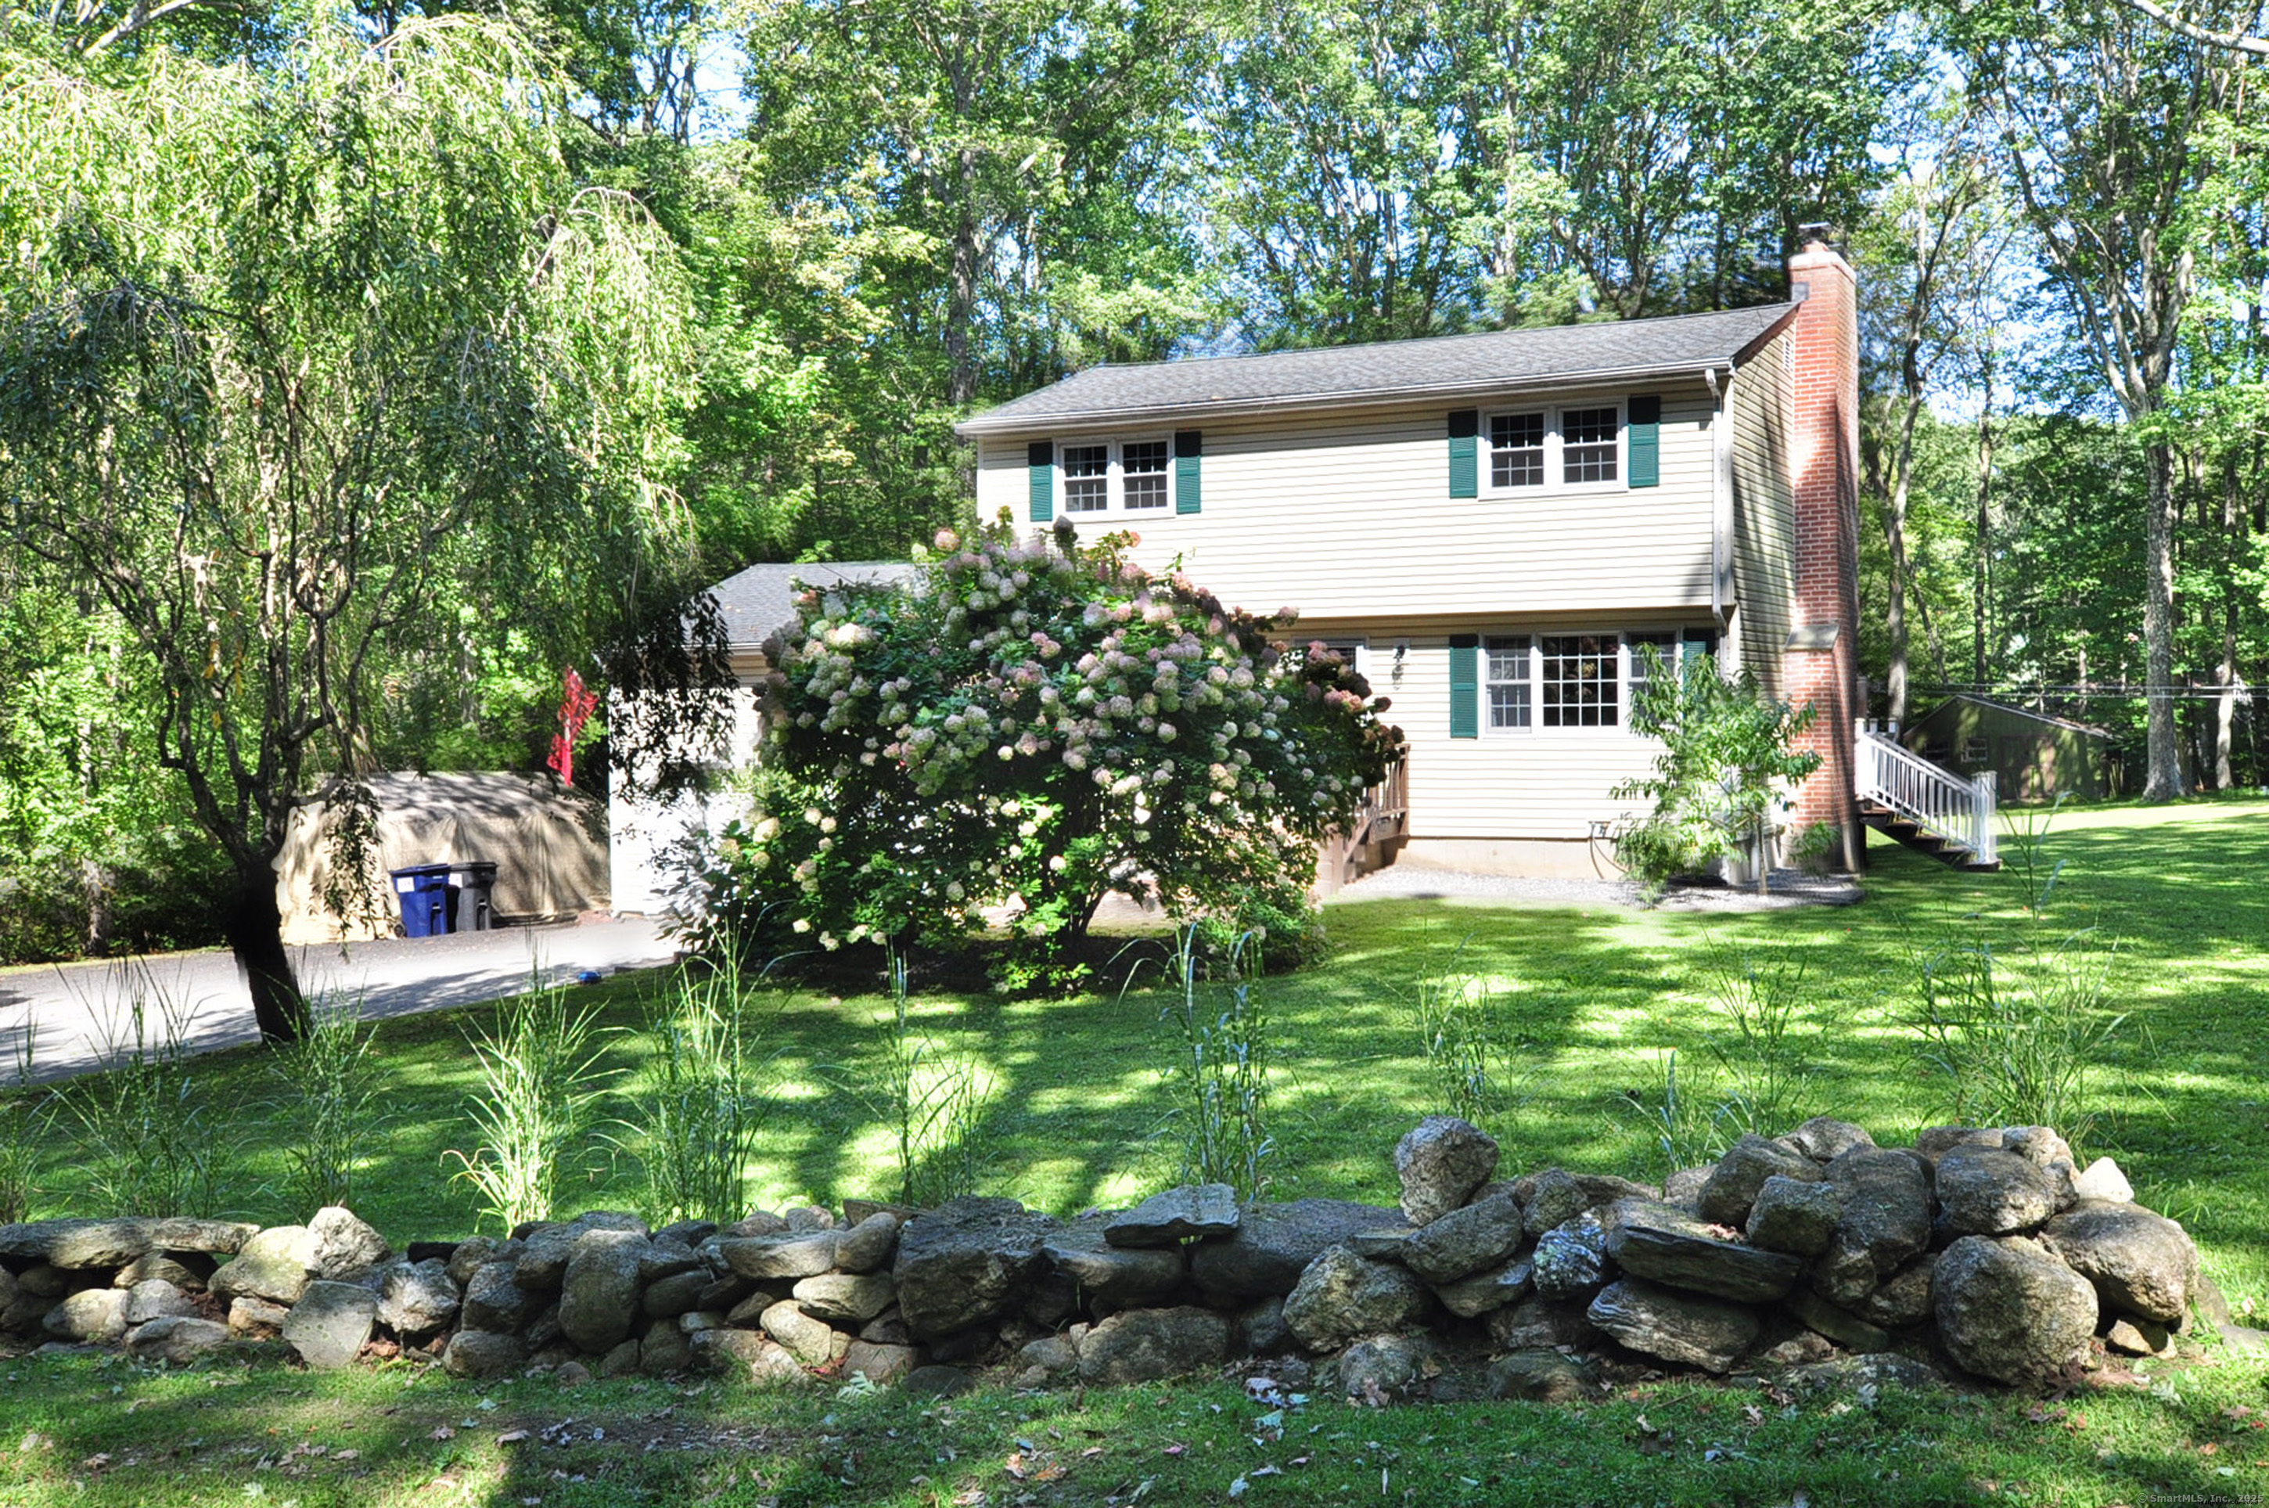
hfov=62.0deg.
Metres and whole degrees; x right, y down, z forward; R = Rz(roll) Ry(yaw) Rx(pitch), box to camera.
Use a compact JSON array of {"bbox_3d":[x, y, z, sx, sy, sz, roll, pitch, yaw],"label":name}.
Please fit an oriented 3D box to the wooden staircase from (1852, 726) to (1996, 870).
[{"bbox_3d":[10.682,0.586,25.537,1.750,1.790,1.150,0,2,27],"label":"wooden staircase"}]

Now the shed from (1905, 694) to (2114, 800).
[{"bbox_3d":[23.190,-0.183,50.168,4.740,2.770,4.000,0,2,27],"label":"shed"}]

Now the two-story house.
[{"bbox_3d":[4.143,-2.528,25.963,10.200,7.700,8.250,0,2,27],"label":"two-story house"}]

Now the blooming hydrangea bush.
[{"bbox_3d":[-0.603,-0.203,14.957,5.350,3.310,4.700,-1,2,0],"label":"blooming hydrangea bush"}]

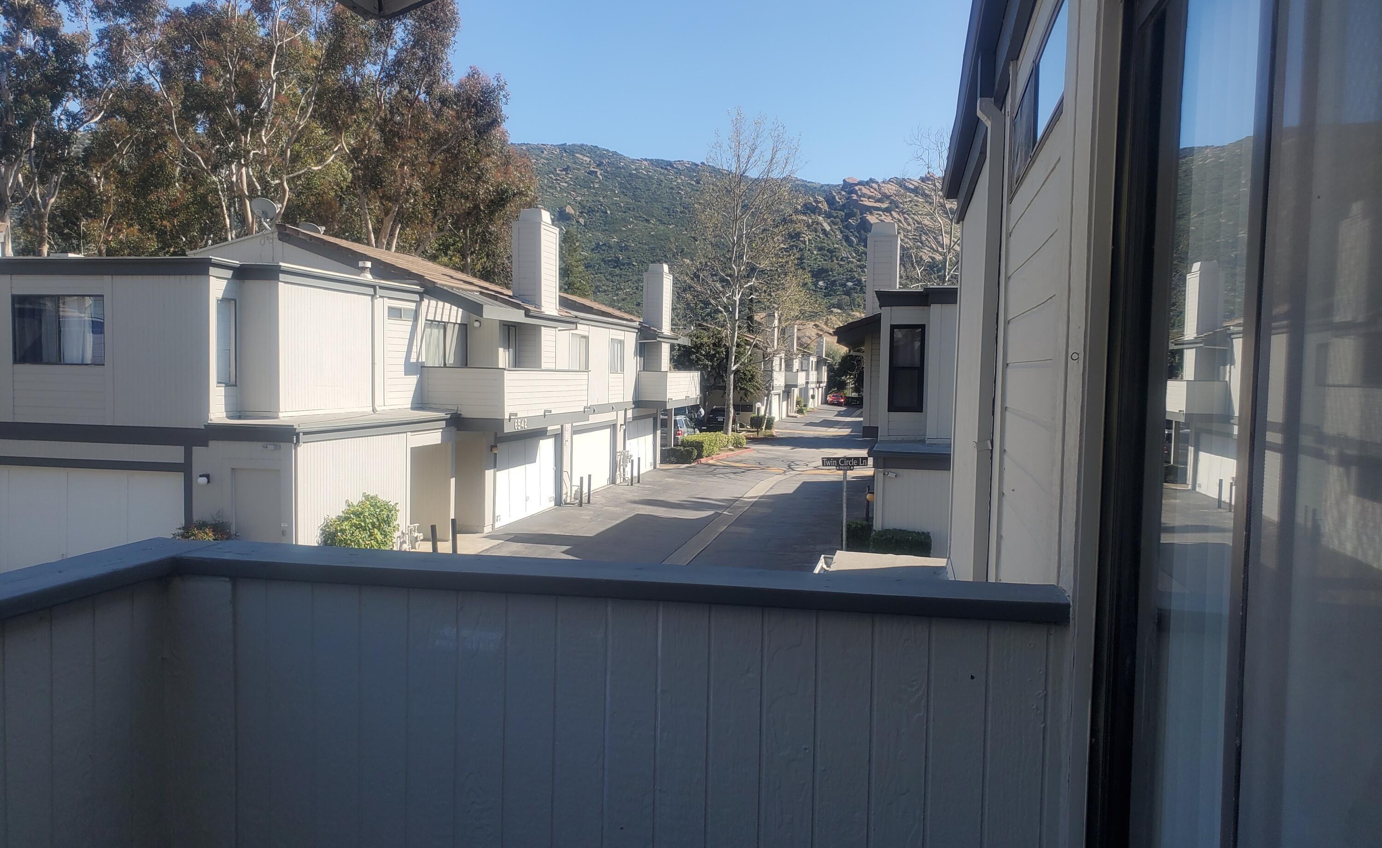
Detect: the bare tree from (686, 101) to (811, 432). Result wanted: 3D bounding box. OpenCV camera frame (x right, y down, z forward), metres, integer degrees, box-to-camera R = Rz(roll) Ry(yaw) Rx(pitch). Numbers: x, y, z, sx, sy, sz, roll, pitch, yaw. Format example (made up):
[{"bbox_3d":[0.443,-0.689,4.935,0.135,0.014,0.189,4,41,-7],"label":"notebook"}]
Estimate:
[{"bbox_3d":[3.034,-7.979,56.700,6.538,18.300,6.338,2,3,12],"label":"bare tree"}]

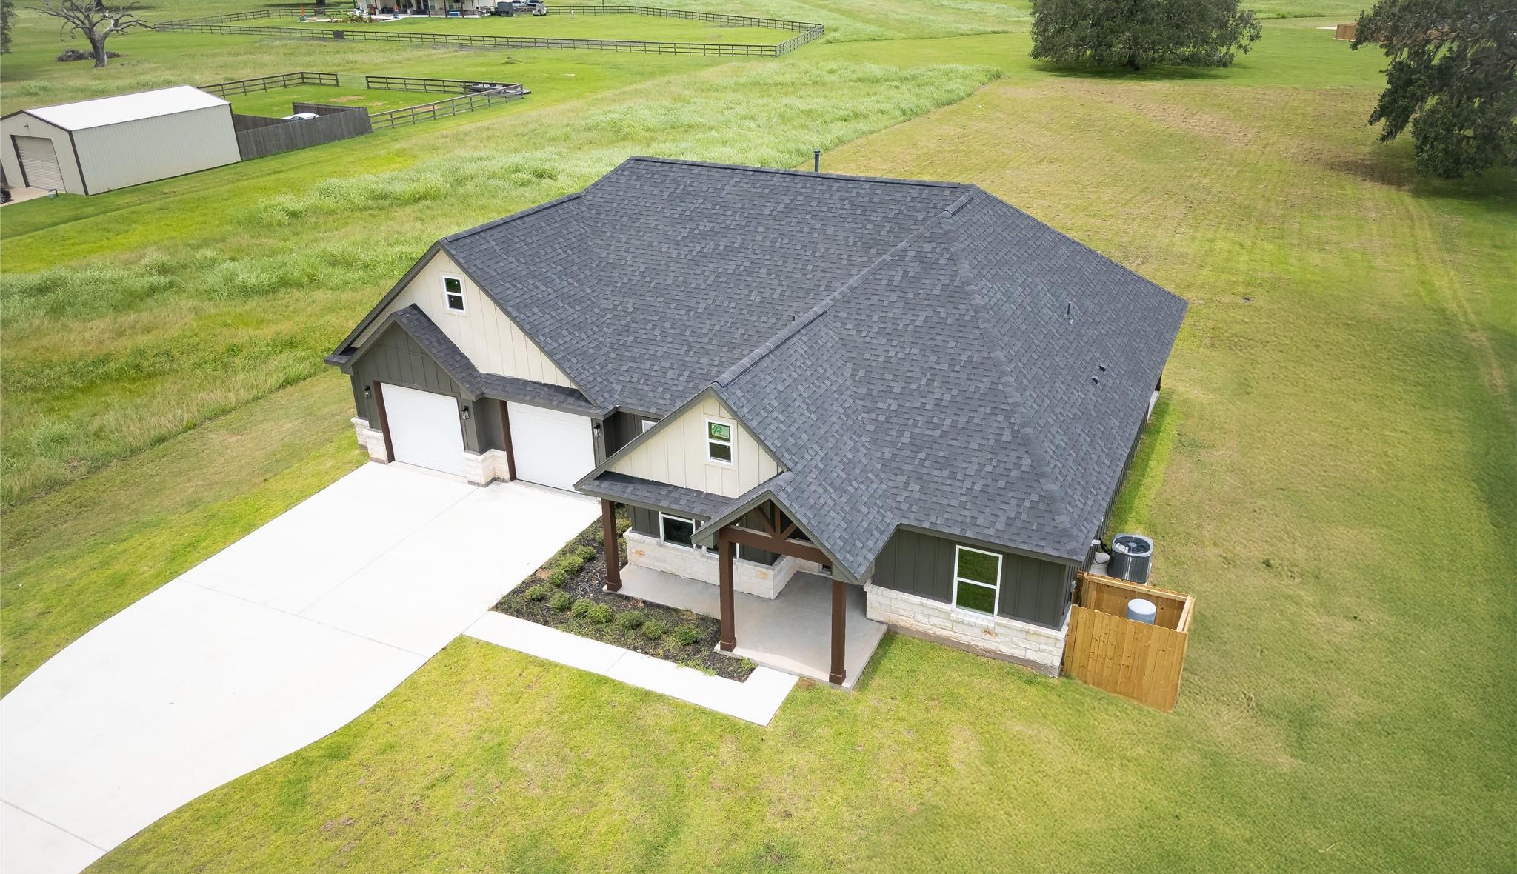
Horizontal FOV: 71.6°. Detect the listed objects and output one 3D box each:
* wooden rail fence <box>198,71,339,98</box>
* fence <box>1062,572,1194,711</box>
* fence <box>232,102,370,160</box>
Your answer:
[{"bbox_3d":[-48.136,-34.409,103.715,4.950,1.270,13.200,11,28,24],"label":"wooden rail fence"},{"bbox_3d":[7.336,4.010,20.989,2.250,1.830,1.300,11,28,24],"label":"fence"},{"bbox_3d":[-36.747,-23.012,78.934,8.500,1.830,11.900,11,28,24],"label":"fence"}]

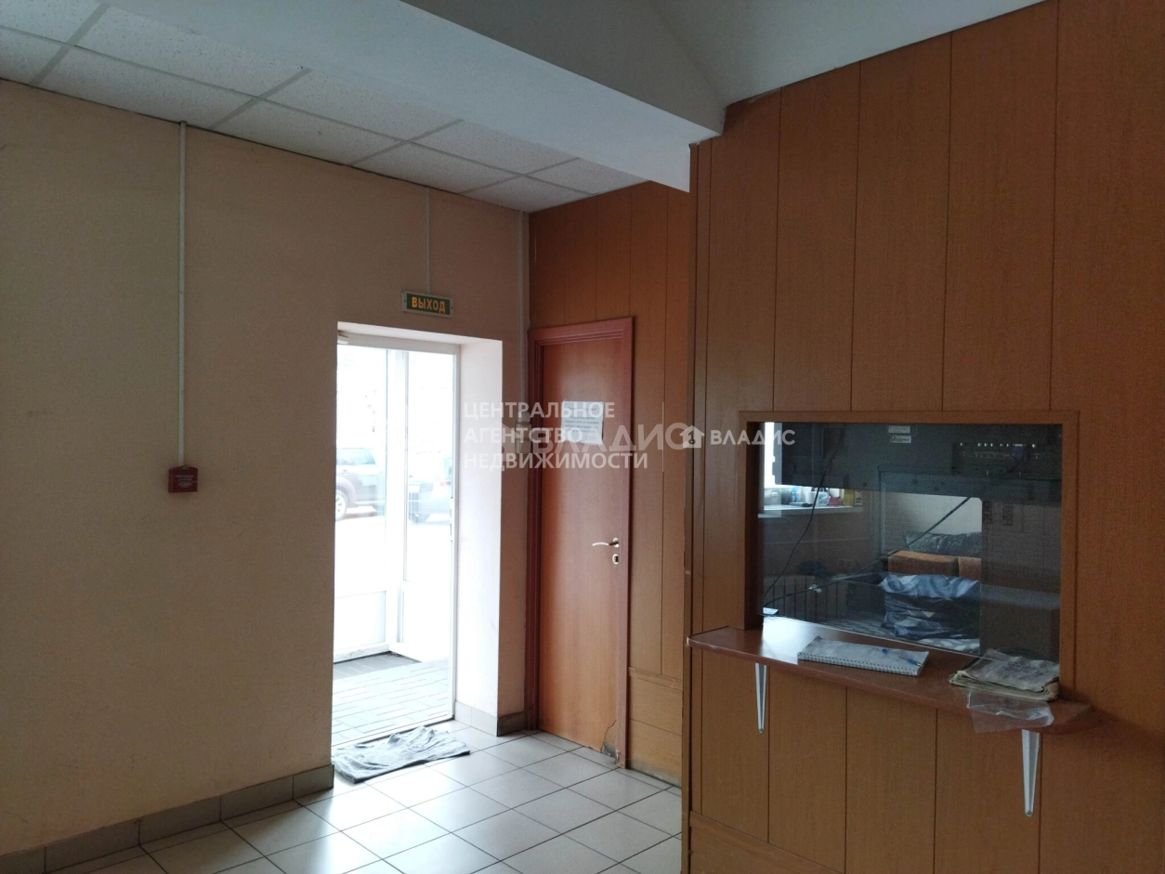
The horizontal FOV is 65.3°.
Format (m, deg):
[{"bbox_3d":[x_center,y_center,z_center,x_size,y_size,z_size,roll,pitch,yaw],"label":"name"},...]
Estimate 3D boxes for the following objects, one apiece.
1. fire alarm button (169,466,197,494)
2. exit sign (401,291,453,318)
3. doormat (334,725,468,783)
[{"bbox_3d":[-1.548,0.166,3.523,0.093,0.096,0.043,0,1,-44],"label":"fire alarm button"},{"bbox_3d":[-0.729,-0.629,4.310,0.282,0.098,0.025,0,1,-44],"label":"exit sign"},{"bbox_3d":[-0.906,1.526,4.419,0.630,0.037,0.420,0,1,-39],"label":"doormat"}]

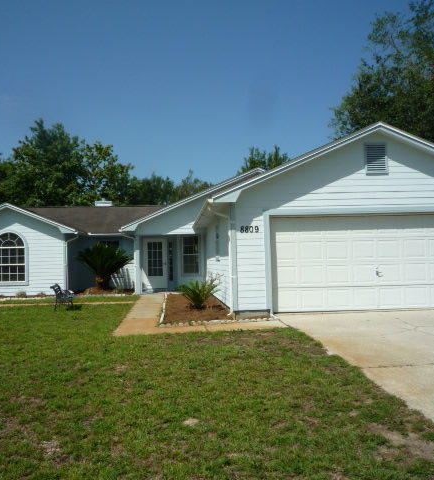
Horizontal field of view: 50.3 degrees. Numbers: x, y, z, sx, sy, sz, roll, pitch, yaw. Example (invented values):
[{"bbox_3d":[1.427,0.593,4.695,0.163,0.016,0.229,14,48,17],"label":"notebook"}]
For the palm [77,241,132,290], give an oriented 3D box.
[{"bbox_3d":[-4.666,1.089,19.000,2.250,1.950,2.100,-1,-3,-5],"label":"palm"}]

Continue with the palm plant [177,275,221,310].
[{"bbox_3d":[-0.456,1.352,11.900,1.050,0.820,1.000,-1,-3,-5],"label":"palm plant"}]

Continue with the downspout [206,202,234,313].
[{"bbox_3d":[0.080,0.432,10.500,0.560,2.450,0.100,-1,-3,-5],"label":"downspout"}]

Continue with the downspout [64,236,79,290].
[{"bbox_3d":[-5.627,0.888,18.000,0.520,2.230,0.100,-1,-3,-5],"label":"downspout"}]

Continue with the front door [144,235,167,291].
[{"bbox_3d":[-2.488,0.951,18.700,0.960,2.080,0.100,-1,-3,-5],"label":"front door"}]

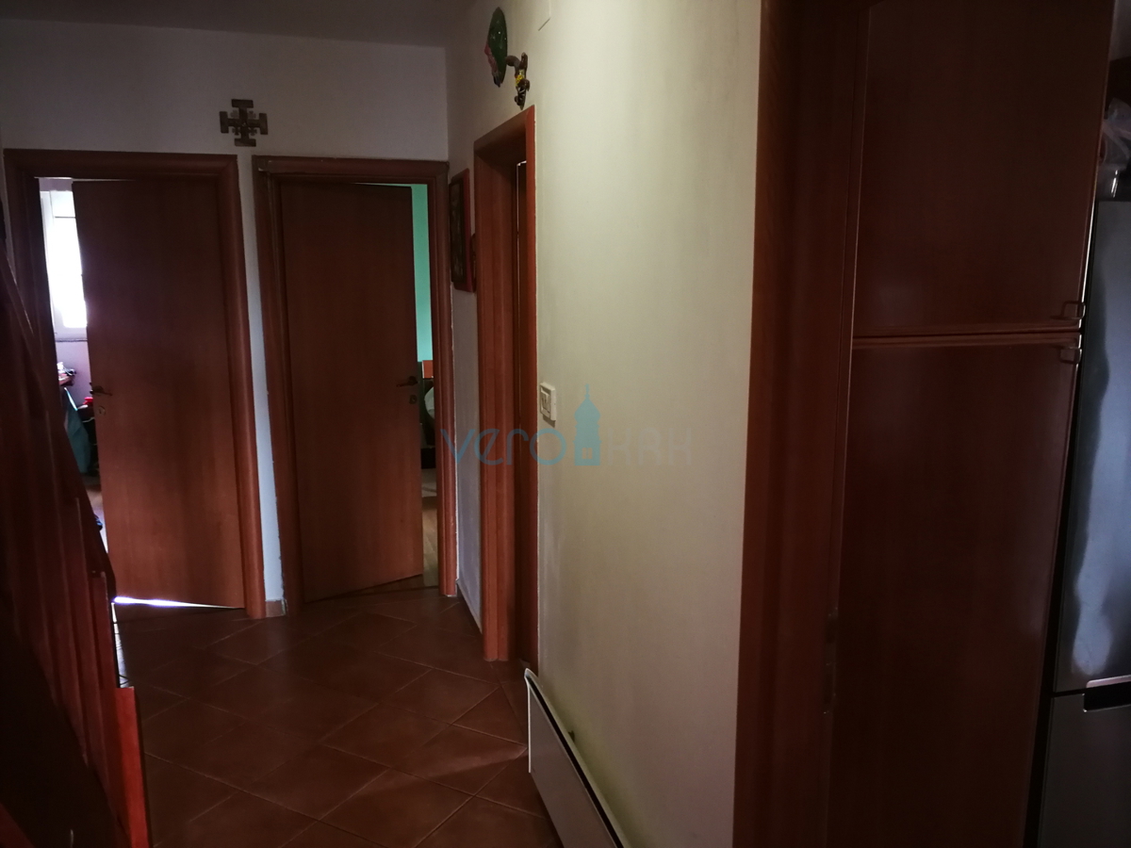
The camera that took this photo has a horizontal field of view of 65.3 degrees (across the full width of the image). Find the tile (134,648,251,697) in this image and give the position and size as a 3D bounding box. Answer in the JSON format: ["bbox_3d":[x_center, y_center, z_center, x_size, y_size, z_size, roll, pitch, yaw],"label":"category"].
[{"bbox_3d":[-1.523,1.033,3.642,0.330,0.010,0.330,5,11,28],"label":"tile"}]

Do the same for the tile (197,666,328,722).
[{"bbox_3d":[-1.231,1.060,3.483,0.330,0.010,0.330,5,11,28],"label":"tile"}]

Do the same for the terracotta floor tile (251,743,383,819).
[{"bbox_3d":[-0.808,1.163,2.877,0.330,0.010,0.330,5,11,28],"label":"terracotta floor tile"}]

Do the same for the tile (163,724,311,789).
[{"bbox_3d":[-1.100,1.137,3.044,0.330,0.010,0.330,5,11,28],"label":"tile"}]

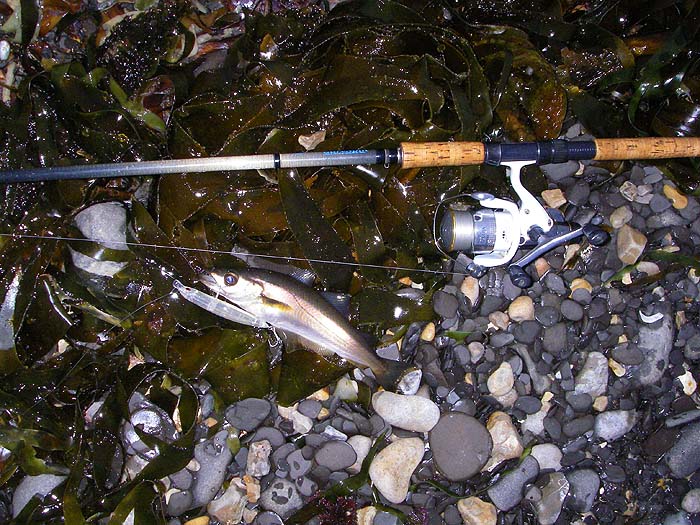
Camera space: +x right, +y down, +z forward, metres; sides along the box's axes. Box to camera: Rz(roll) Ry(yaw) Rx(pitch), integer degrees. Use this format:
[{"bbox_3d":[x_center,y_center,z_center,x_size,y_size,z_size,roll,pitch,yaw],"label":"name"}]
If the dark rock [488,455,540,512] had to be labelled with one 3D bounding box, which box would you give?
[{"bbox_3d":[0.178,0.239,0.835,0.033,0.023,0.071,42,77,12],"label":"dark rock"}]

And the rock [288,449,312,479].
[{"bbox_3d":[-0.056,0.224,0.856,0.025,0.016,0.033,17,75,5],"label":"rock"}]

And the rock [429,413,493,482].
[{"bbox_3d":[0.122,0.203,0.846,0.069,0.031,0.071,0,73,0],"label":"rock"}]

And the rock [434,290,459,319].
[{"bbox_3d":[0.113,0.050,0.906,0.028,0.015,0.032,-17,75,-5],"label":"rock"}]

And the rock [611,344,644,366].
[{"bbox_3d":[0.317,0.106,0.876,0.038,0.015,0.026,8,73,2],"label":"rock"}]

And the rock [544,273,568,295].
[{"bbox_3d":[0.242,0.025,0.902,0.020,0.011,0.028,-39,77,-11],"label":"rock"}]

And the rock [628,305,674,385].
[{"bbox_3d":[0.354,0.095,0.893,0.040,0.024,0.093,15,75,4],"label":"rock"}]

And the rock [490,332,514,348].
[{"bbox_3d":[0.175,0.089,0.882,0.029,0.010,0.016,-19,74,-6],"label":"rock"}]

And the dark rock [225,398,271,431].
[{"bbox_3d":[-0.114,0.170,0.857,0.051,0.020,0.033,-14,73,-4],"label":"dark rock"}]

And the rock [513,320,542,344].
[{"bbox_3d":[0.204,0.081,0.885,0.033,0.015,0.026,-10,73,-3],"label":"rock"}]

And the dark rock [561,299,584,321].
[{"bbox_3d":[0.262,0.055,0.905,0.027,0.013,0.024,31,76,8],"label":"dark rock"}]

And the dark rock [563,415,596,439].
[{"bbox_3d":[0.258,0.184,0.868,0.038,0.013,0.020,-22,75,-6],"label":"dark rock"}]

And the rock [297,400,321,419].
[{"bbox_3d":[-0.045,0.164,0.858,0.028,0.012,0.019,14,73,4],"label":"rock"}]

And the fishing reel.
[{"bbox_3d":[0.189,-0.044,0.860,0.180,0.110,0.130,0,102,-2],"label":"fishing reel"}]

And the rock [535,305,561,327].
[{"bbox_3d":[0.229,0.064,0.890,0.028,0.014,0.025,20,74,6],"label":"rock"}]

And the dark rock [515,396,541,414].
[{"bbox_3d":[0.203,0.163,0.874,0.030,0.012,0.019,3,74,1],"label":"dark rock"}]

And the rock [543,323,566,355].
[{"bbox_3d":[0.238,0.088,0.895,0.025,0.015,0.037,4,74,1],"label":"rock"}]

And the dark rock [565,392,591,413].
[{"bbox_3d":[0.260,0.159,0.875,0.030,0.014,0.021,5,74,1],"label":"dark rock"}]

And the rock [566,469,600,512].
[{"bbox_3d":[0.258,0.252,0.849,0.034,0.020,0.045,10,74,3],"label":"rock"}]

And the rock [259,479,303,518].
[{"bbox_3d":[-0.076,0.260,0.846,0.047,0.023,0.038,9,74,3],"label":"rock"}]

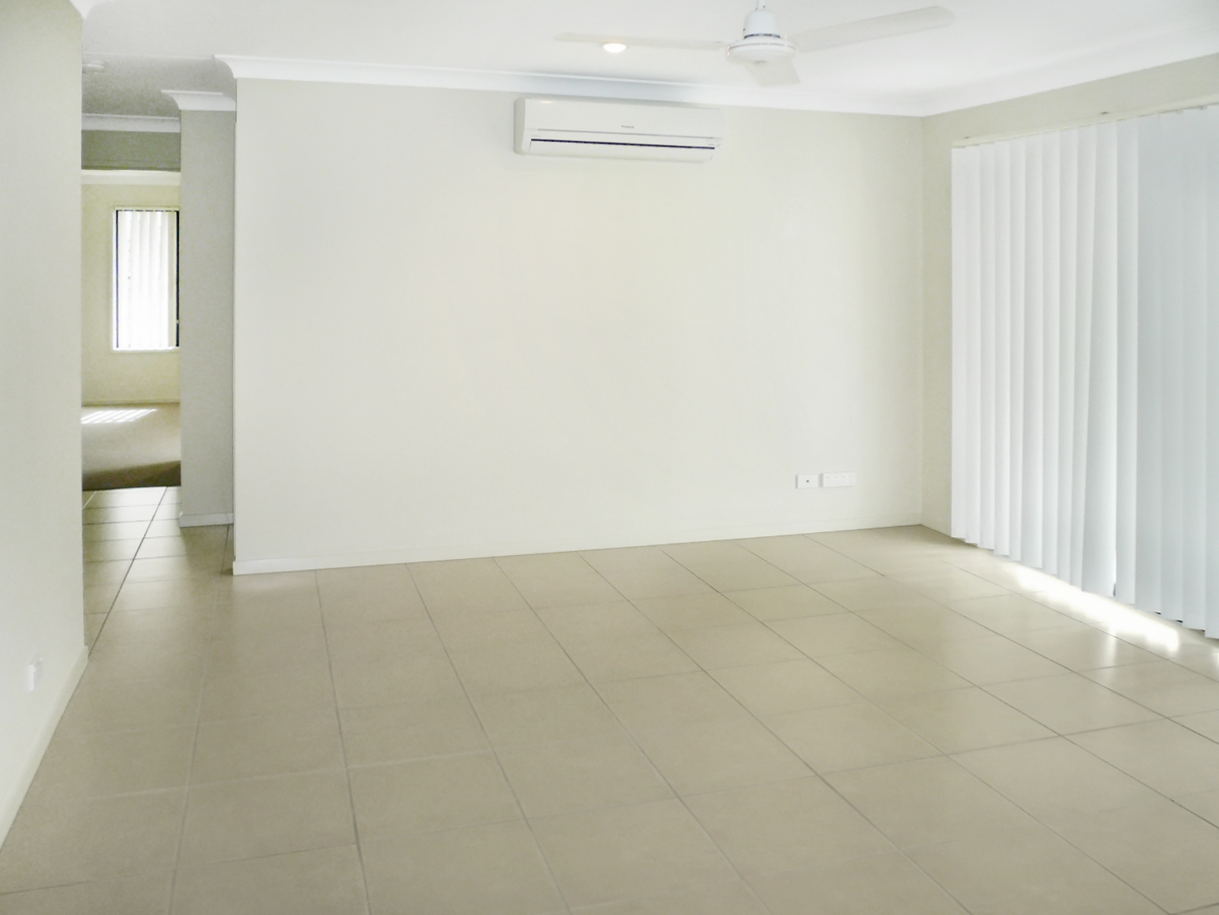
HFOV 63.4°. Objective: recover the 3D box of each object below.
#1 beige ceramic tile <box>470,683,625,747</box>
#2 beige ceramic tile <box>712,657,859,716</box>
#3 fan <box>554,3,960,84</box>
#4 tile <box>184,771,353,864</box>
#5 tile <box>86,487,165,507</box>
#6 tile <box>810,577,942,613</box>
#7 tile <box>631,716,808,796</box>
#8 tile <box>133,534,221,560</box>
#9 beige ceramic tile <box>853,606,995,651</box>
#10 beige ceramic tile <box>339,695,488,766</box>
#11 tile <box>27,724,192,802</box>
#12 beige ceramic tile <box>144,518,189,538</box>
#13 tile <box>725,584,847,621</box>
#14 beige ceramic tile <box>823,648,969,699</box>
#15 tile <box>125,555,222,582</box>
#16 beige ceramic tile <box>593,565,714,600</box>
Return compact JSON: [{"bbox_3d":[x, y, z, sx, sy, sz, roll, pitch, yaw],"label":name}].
[{"bbox_3d":[-0.220,0.879,3.402,0.450,0.012,0.450,-2,10,-18],"label":"beige ceramic tile"},{"bbox_3d":[0.661,0.864,3.730,0.455,0.010,0.445,-3,11,-18],"label":"beige ceramic tile"},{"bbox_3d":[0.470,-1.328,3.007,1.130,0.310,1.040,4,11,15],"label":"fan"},{"bbox_3d":[-0.959,1.009,2.784,0.455,0.010,0.445,-3,11,-19],"label":"tile"},{"bbox_3d":[-3.211,0.290,6.587,0.450,0.012,0.450,-2,10,-18],"label":"tile"},{"bbox_3d":[1.161,0.611,4.418,0.420,0.010,0.410,-2,10,-18],"label":"tile"},{"bbox_3d":[0.329,0.886,2.949,0.430,0.010,0.405,-2,11,-18],"label":"tile"},{"bbox_3d":[-2.174,0.456,5.033,0.420,0.010,0.410,-2,10,-18],"label":"tile"},{"bbox_3d":[1.289,0.701,4.069,0.430,0.010,0.405,-2,11,-18],"label":"beige ceramic tile"},{"bbox_3d":[-0.596,0.827,2.992,0.420,0.010,0.410,-2,10,-18],"label":"beige ceramic tile"},{"bbox_3d":[-1.478,0.920,2.954,0.433,0.012,0.419,-2,11,-18],"label":"tile"},{"bbox_3d":[-2.504,0.423,5.893,0.450,0.012,0.450,-2,10,-18],"label":"beige ceramic tile"},{"bbox_3d":[0.825,0.678,4.656,0.450,0.012,0.450,-2,10,-18],"label":"tile"},{"bbox_3d":[1.096,0.830,3.819,0.450,0.012,0.450,-2,10,-18],"label":"beige ceramic tile"},{"bbox_3d":[-2.221,0.565,5.061,0.450,0.012,0.450,-2,10,-18],"label":"tile"},{"bbox_3d":[0.224,0.576,4.538,0.420,0.010,0.410,-2,10,-18],"label":"beige ceramic tile"}]

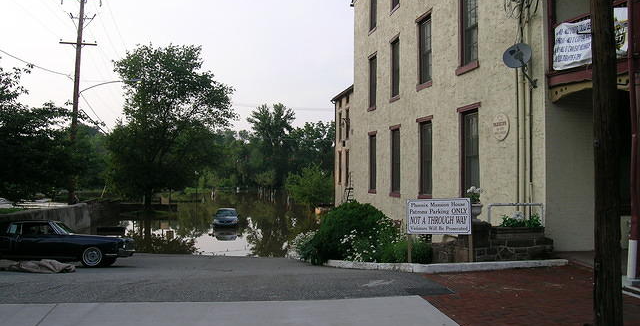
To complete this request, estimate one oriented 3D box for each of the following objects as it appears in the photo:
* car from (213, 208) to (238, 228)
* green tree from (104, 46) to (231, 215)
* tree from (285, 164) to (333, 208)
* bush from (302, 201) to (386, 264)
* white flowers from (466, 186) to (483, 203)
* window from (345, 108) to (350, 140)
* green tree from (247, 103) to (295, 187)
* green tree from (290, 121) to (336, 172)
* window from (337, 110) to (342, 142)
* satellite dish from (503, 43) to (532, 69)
[{"bbox_3d":[-6.920,4.120,38.400,1.760,1.430,4.500,0,-1,-10],"label":"car"},{"bbox_3d":[-13.573,-3.223,47.000,11.600,15.200,11.000,0,-1,0],"label":"green tree"},{"bbox_3d":[-0.954,2.310,52.000,5.200,4.600,5.000,0,-1,0],"label":"tree"},{"bbox_3d":[0.625,1.785,13.200,2.150,1.600,2.000,0,-1,0],"label":"bush"},{"bbox_3d":[2.984,0.608,10.000,0.330,0.350,0.330,0,-1,0],"label":"white flowers"},{"bbox_3d":[1.899,-2.640,35.500,0.200,2.200,1.000,0,-1,-11],"label":"window"},{"bbox_3d":[-10.135,-3.583,106.000,9.800,17.200,9.500,0,-1,0],"label":"green tree"},{"bbox_3d":[-1.536,-2.150,106.000,10.000,13.200,9.500,0,-1,0],"label":"green tree"},{"bbox_3d":[1.468,-2.629,37.800,0.200,2.200,1.000,0,-1,-11],"label":"window"},{"bbox_3d":[3.929,-2.119,10.300,0.590,0.530,0.360,0,-1,21],"label":"satellite dish"}]

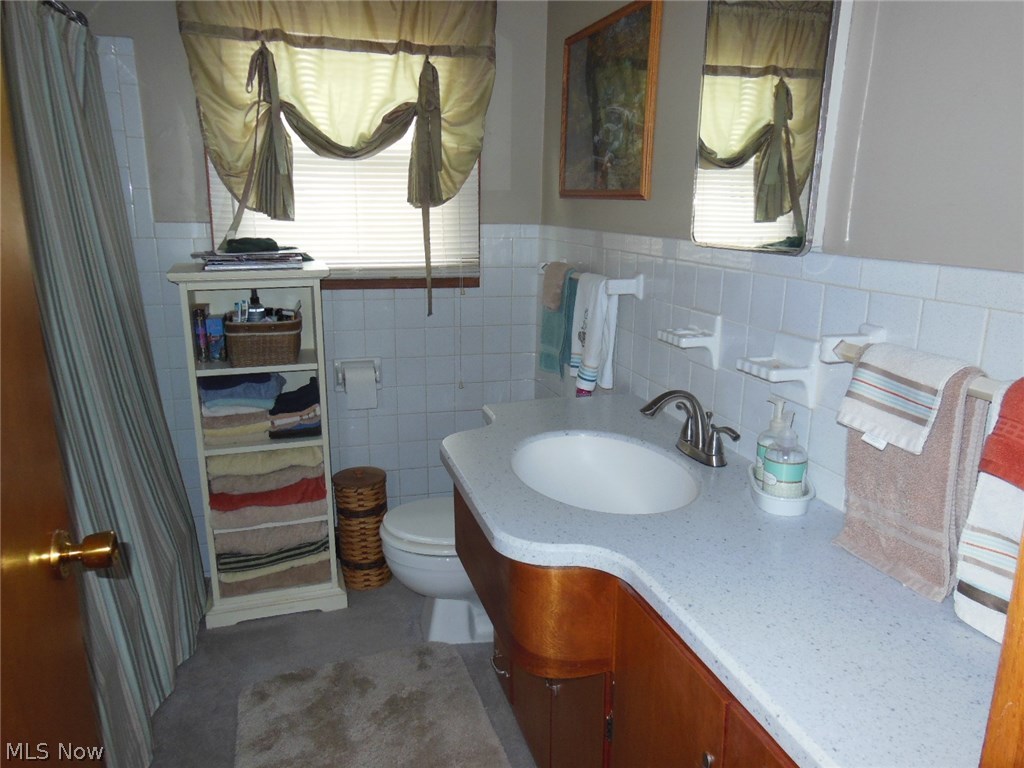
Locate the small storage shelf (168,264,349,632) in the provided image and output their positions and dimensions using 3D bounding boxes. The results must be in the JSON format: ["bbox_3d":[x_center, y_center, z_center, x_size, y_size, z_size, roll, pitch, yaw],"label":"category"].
[{"bbox_3d":[-0.829,0.186,2.506,0.457,1.159,0.347,-3,14,-16],"label":"small storage shelf"}]

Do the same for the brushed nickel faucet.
[{"bbox_3d":[0.346,0.085,1.542,0.178,0.146,0.200,-3,14,-16],"label":"brushed nickel faucet"}]

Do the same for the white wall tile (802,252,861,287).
[{"bbox_3d":[0.563,-0.202,1.298,0.010,0.051,0.150,-3,14,-16],"label":"white wall tile"}]

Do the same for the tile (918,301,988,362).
[{"bbox_3d":[0.636,-0.060,1.072,0.010,0.108,0.108,-3,14,-16],"label":"tile"}]

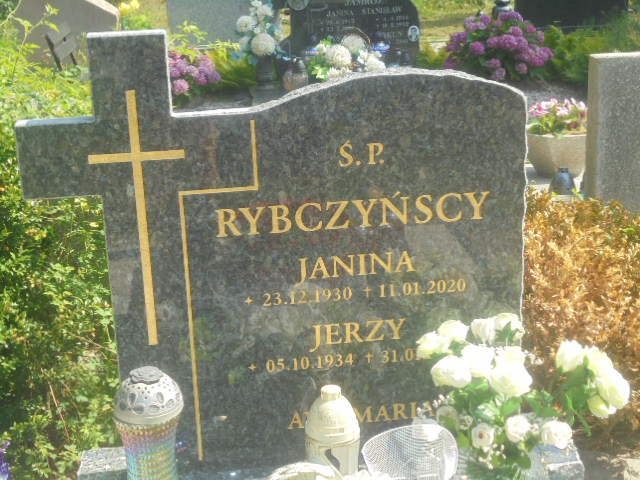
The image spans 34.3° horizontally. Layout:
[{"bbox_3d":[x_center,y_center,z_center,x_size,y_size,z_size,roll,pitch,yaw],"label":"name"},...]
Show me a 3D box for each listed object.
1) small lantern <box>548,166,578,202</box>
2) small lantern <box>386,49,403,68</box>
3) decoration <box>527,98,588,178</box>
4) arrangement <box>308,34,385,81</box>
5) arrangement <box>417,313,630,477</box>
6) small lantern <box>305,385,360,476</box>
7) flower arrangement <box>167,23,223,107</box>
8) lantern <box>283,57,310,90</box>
[{"bbox_3d":[0.979,-0.228,4.169,0.108,0.130,0.108,-4,17,-5],"label":"small lantern"},{"bbox_3d":[0.450,-1.069,6.274,0.095,0.170,0.095,-4,17,-5],"label":"small lantern"},{"bbox_3d":[1.004,-0.426,4.393,0.280,0.300,0.280,-4,17,-5],"label":"decoration"},{"bbox_3d":[0.157,-1.010,5.942,0.430,0.290,0.340,-4,17,-5],"label":"arrangement"},{"bbox_3d":[0.380,0.325,1.958,0.360,0.330,0.260,-4,17,-5],"label":"arrangement"},{"bbox_3d":[0.028,0.383,1.944,0.102,0.235,0.102,-4,17,-5],"label":"small lantern"},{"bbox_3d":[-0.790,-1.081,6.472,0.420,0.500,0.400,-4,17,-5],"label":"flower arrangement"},{"bbox_3d":[-0.133,-0.921,5.829,0.140,0.200,0.140,-4,17,-5],"label":"lantern"}]

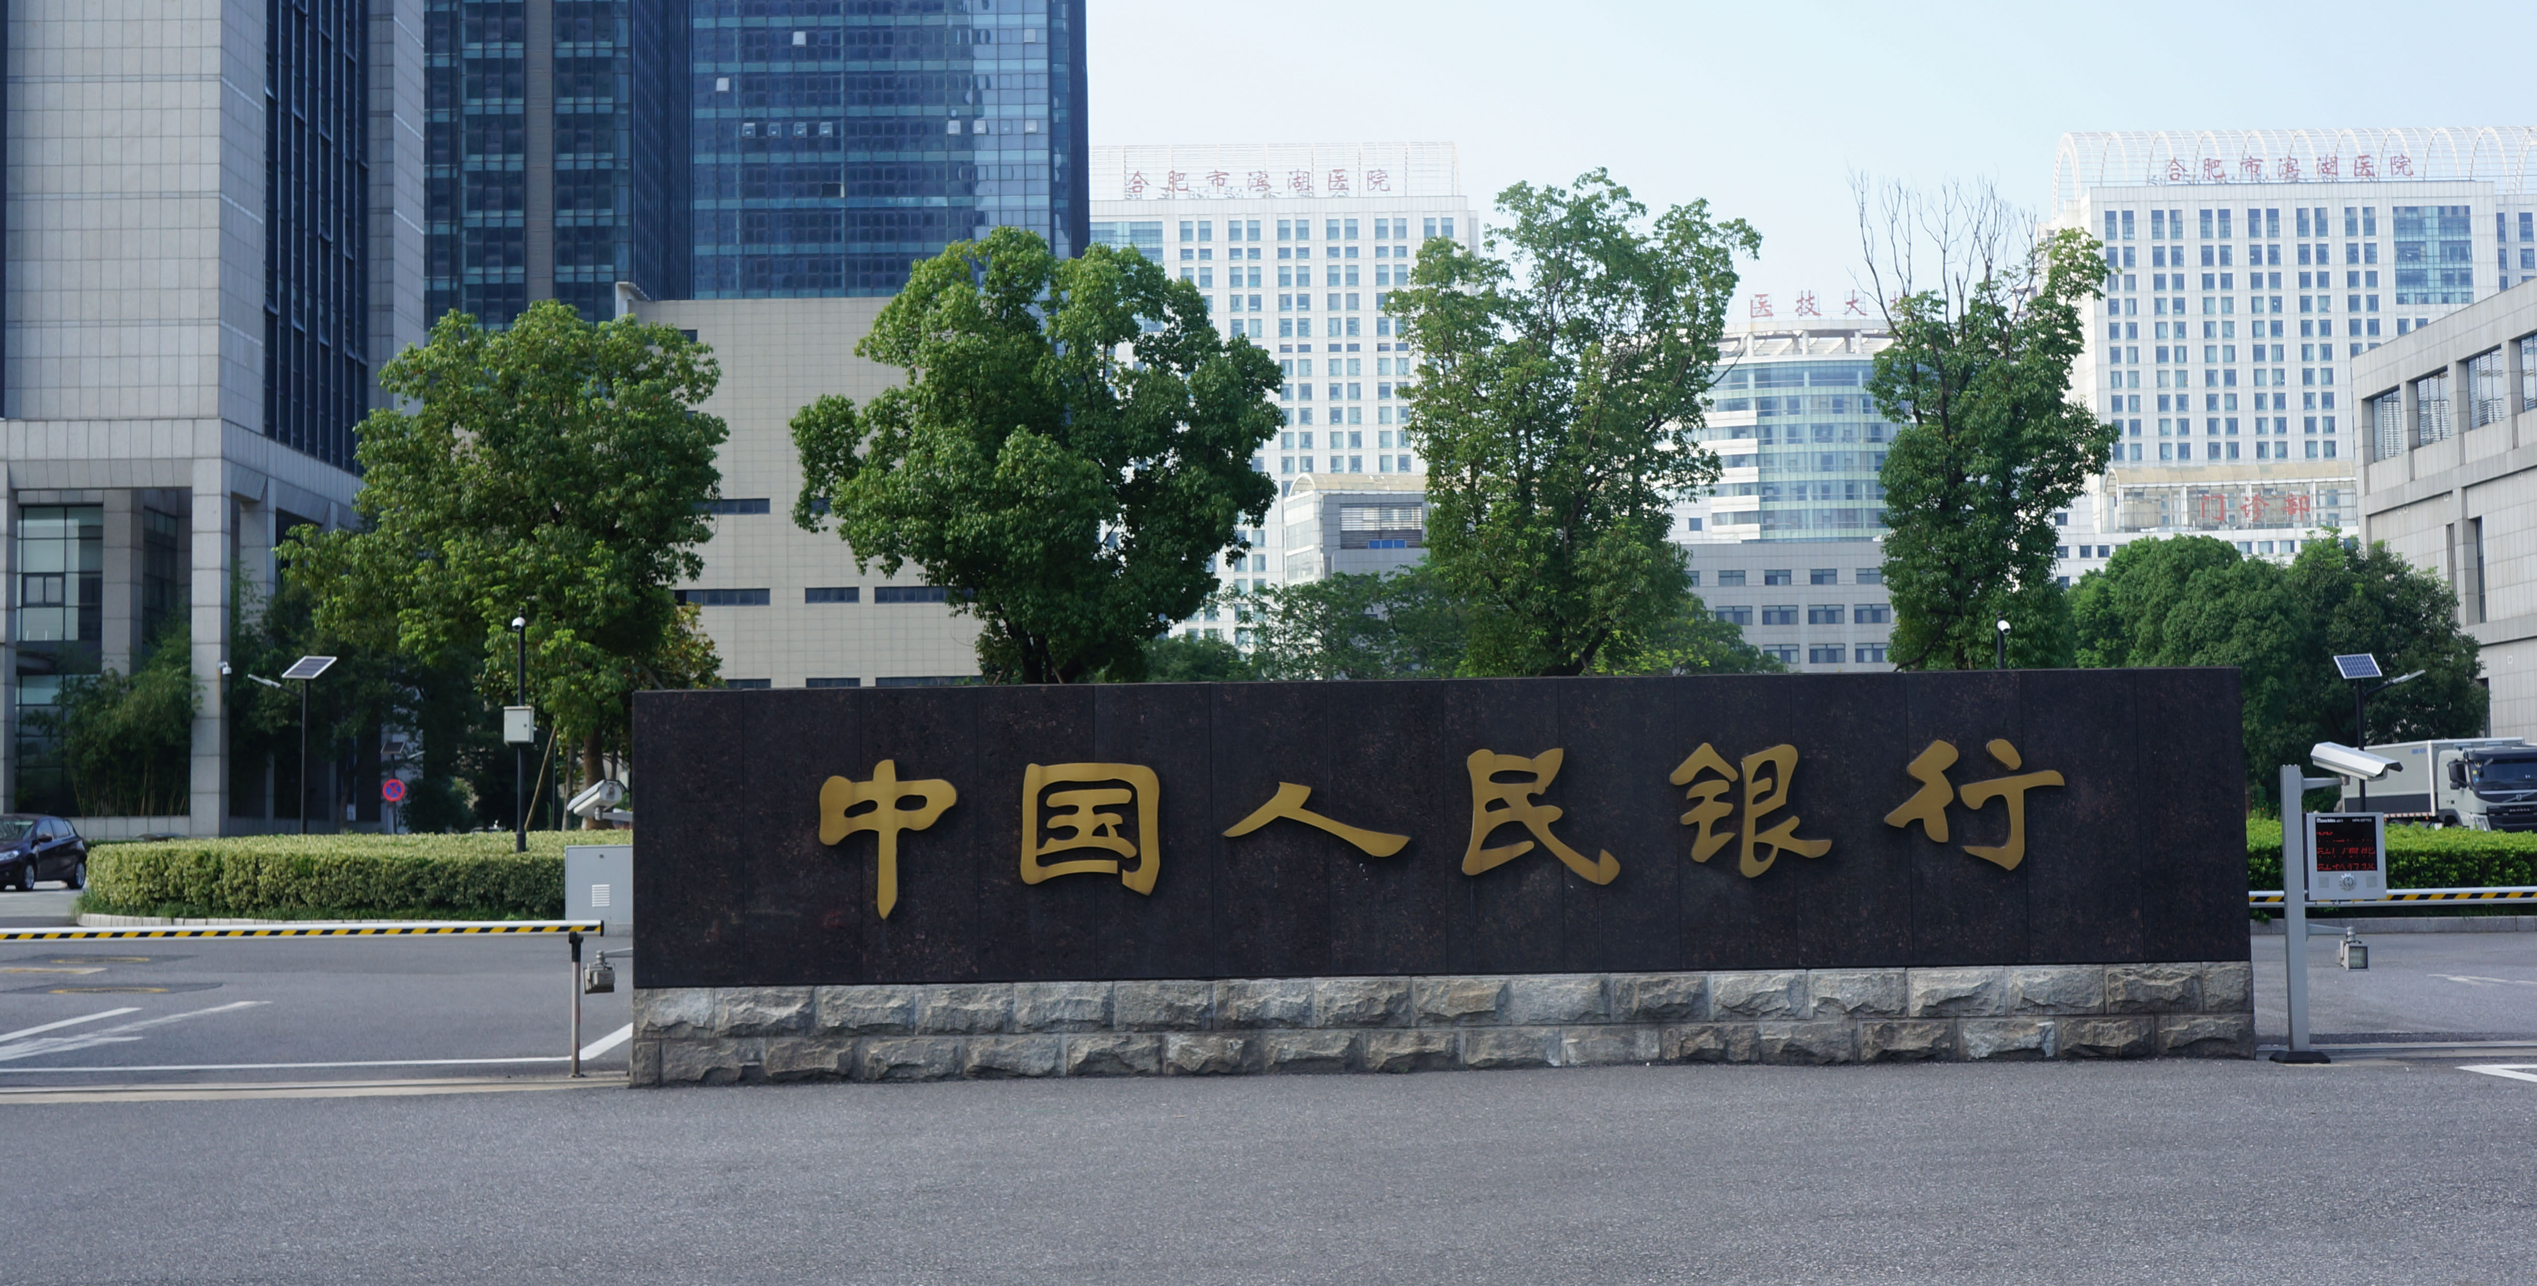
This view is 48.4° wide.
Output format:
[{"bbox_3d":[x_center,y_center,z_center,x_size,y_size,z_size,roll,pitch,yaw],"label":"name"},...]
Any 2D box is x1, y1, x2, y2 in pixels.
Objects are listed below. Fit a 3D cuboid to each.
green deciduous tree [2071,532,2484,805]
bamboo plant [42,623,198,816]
[{"bbox_3d":[31.987,1.579,90.000,12.800,10.000,8.500,-1,-4,-1],"label":"green deciduous tree"},{"bbox_3d":[-35.753,2.594,88.000,4.900,6.300,3.200,-1,-4,-1],"label":"bamboo plant"}]

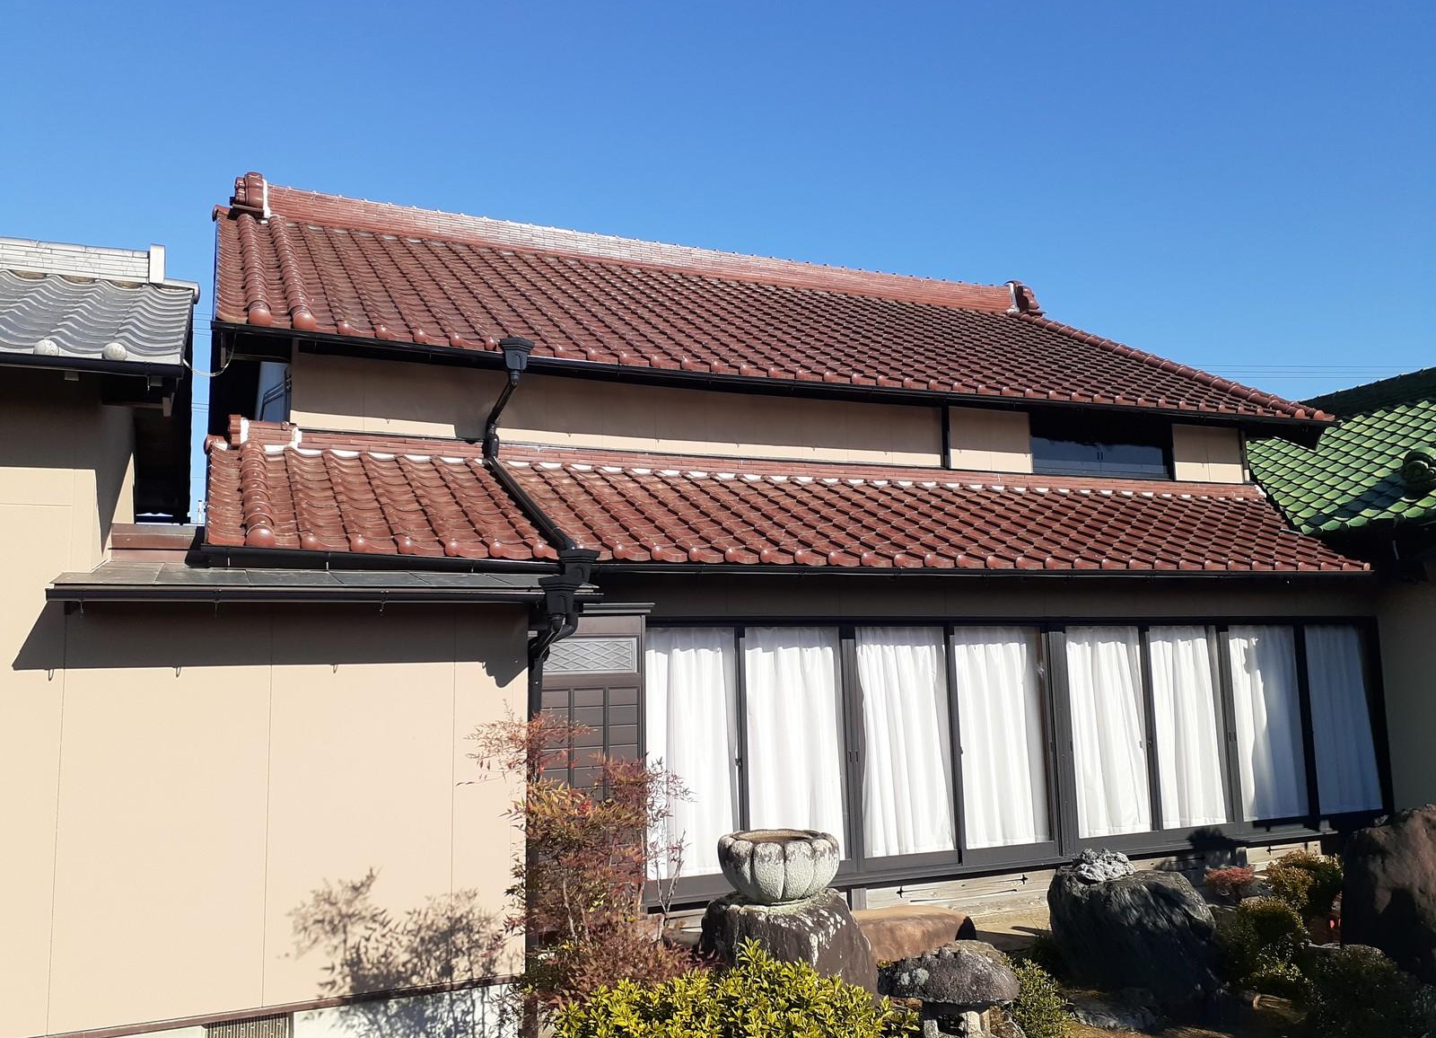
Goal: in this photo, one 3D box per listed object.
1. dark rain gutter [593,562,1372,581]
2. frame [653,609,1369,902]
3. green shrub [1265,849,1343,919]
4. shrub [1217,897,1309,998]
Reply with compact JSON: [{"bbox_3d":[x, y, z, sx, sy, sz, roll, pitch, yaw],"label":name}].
[{"bbox_3d":[2.484,0.402,8.538,7.156,0.090,0.115,2,-8,-22],"label":"dark rain gutter"},{"bbox_3d":[2.756,1.734,8.902,7.048,1.915,0.160,2,-8,-22],"label":"frame"},{"bbox_3d":[4.291,2.683,8.200,0.530,0.500,0.500,2,-8,-22],"label":"green shrub"},{"bbox_3d":[3.338,2.587,6.850,0.550,0.530,0.500,-4,-8,25],"label":"shrub"}]

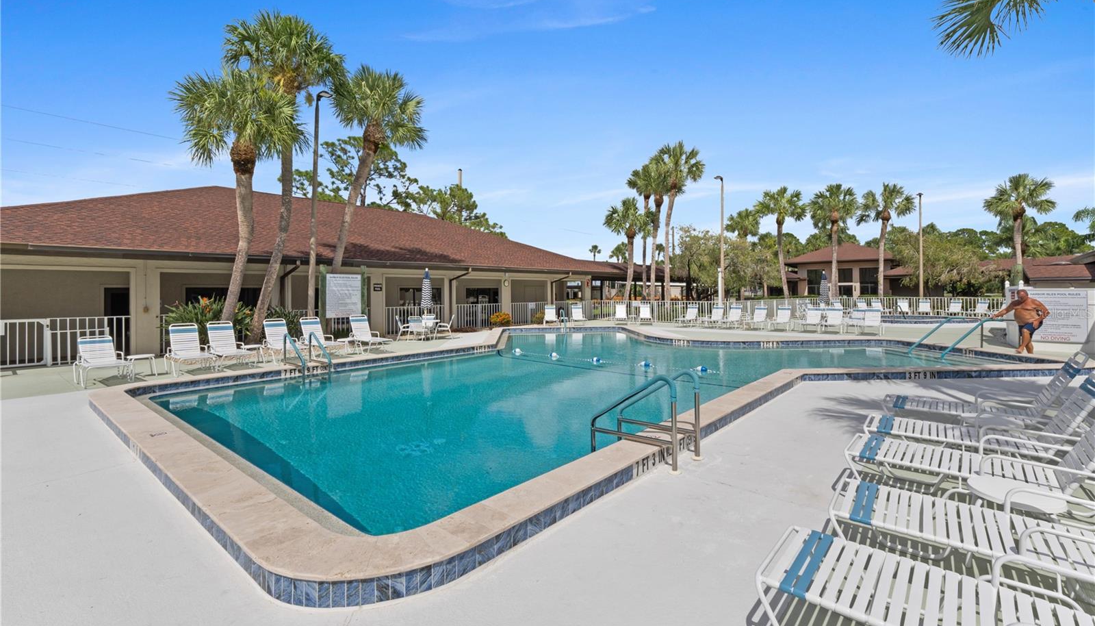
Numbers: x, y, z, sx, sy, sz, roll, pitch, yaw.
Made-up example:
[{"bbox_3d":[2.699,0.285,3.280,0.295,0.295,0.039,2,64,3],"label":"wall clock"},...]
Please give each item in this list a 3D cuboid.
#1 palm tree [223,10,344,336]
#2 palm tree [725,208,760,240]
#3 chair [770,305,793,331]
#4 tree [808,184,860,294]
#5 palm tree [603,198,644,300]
[{"bbox_3d":[-7.117,-3.425,12.439,2.948,9.150,2.948,3,4,41],"label":"palm tree"},{"bbox_3d":[17.119,-4.689,39.875,3.200,8.828,3.200,1,3,23],"label":"palm tree"},{"bbox_3d":[10.339,0.237,20.224,0.680,0.990,1.666,2,4,32],"label":"chair"},{"bbox_3d":[20.051,-4.449,31.871,3.500,9.025,3.500,1,3,32],"label":"tree"},{"bbox_3d":[4.575,-3.329,27.513,2.542,7.320,2.542,0,3,0],"label":"palm tree"}]

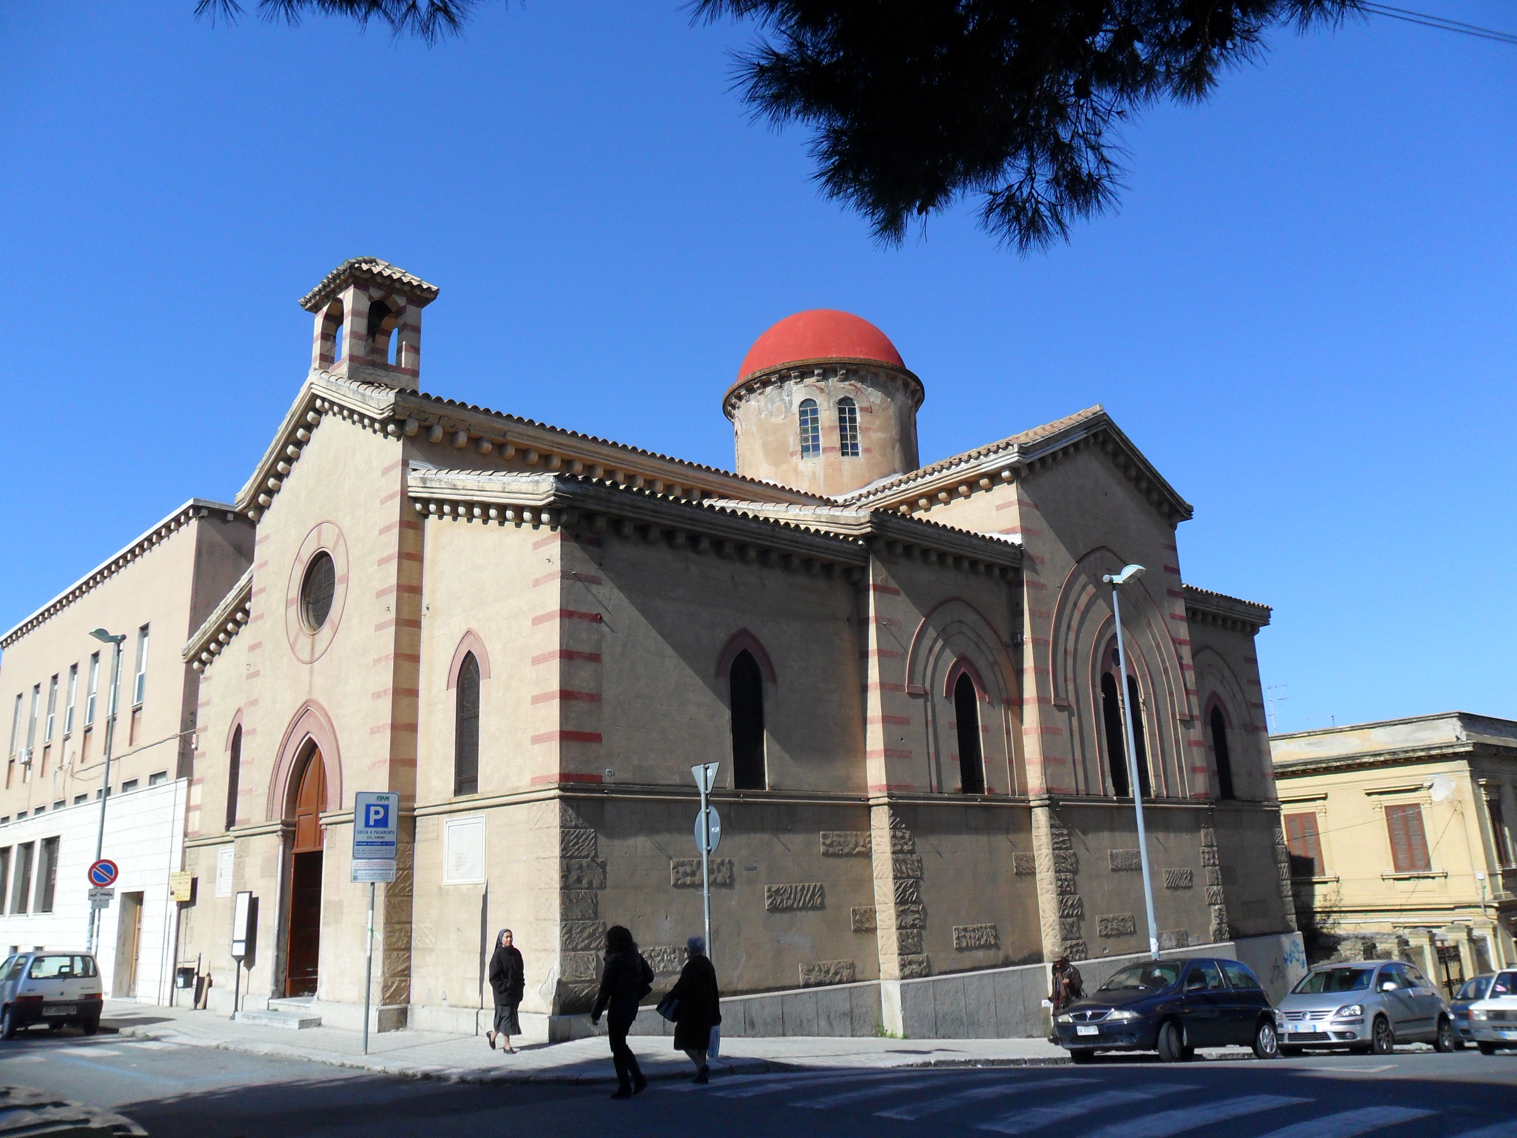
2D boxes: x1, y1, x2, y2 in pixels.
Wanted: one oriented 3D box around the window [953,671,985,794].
[{"bbox_3d":[4.089,3.208,23.297,0.780,2.380,0.220,10,-19,-41],"label":"window"}]

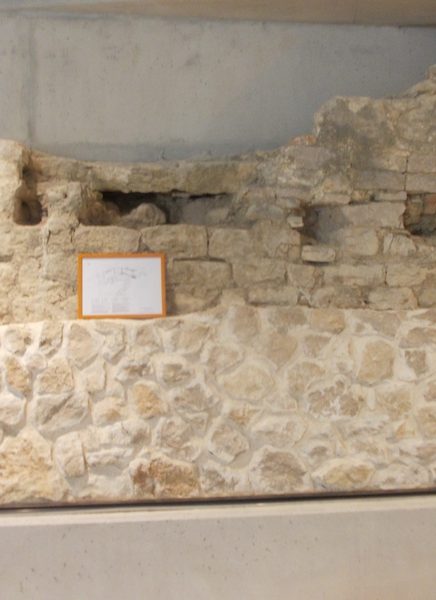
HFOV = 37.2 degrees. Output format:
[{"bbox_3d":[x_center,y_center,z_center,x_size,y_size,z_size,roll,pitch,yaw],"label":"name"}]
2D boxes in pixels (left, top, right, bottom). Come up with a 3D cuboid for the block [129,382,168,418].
[{"bbox_3d":[-0.377,0.534,3.527,0.208,0.190,0.150,-1,3,-4],"label":"block"}]

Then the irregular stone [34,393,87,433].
[{"bbox_3d":[-0.771,0.559,3.188,0.255,0.197,0.160,0,-1,-6],"label":"irregular stone"}]

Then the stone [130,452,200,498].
[{"bbox_3d":[-0.290,0.936,3.576,0.369,0.257,0.200,-1,3,-4],"label":"stone"}]

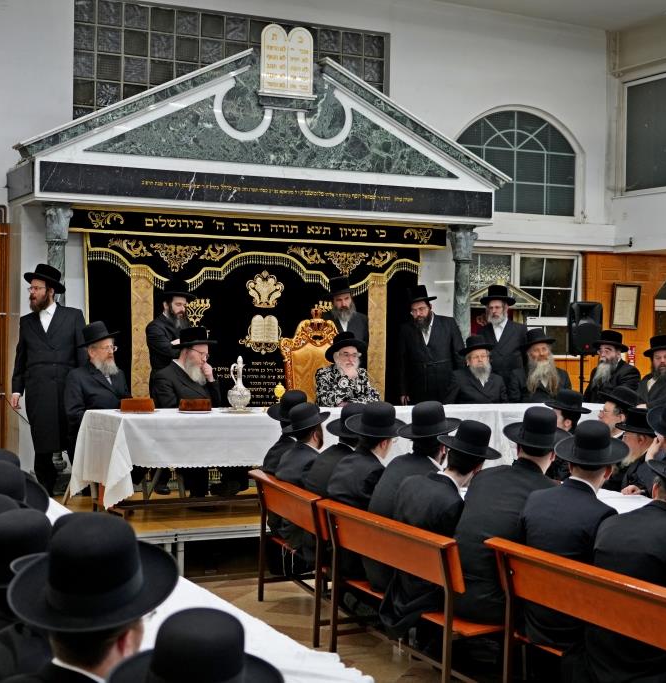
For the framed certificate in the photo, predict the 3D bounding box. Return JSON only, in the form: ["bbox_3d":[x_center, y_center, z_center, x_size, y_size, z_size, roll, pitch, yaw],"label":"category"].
[{"bbox_3d":[3.258,-0.385,13.300,0.390,0.500,0.030,4,2,-27],"label":"framed certificate"}]

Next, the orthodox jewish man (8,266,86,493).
[{"bbox_3d":[-2.246,0.323,9.400,0.600,1.850,0.400,1,1,0],"label":"orthodox jewish man"}]

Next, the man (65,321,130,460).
[{"bbox_3d":[-1.870,0.530,9.700,0.680,1.350,0.560,2,2,44],"label":"man"}]

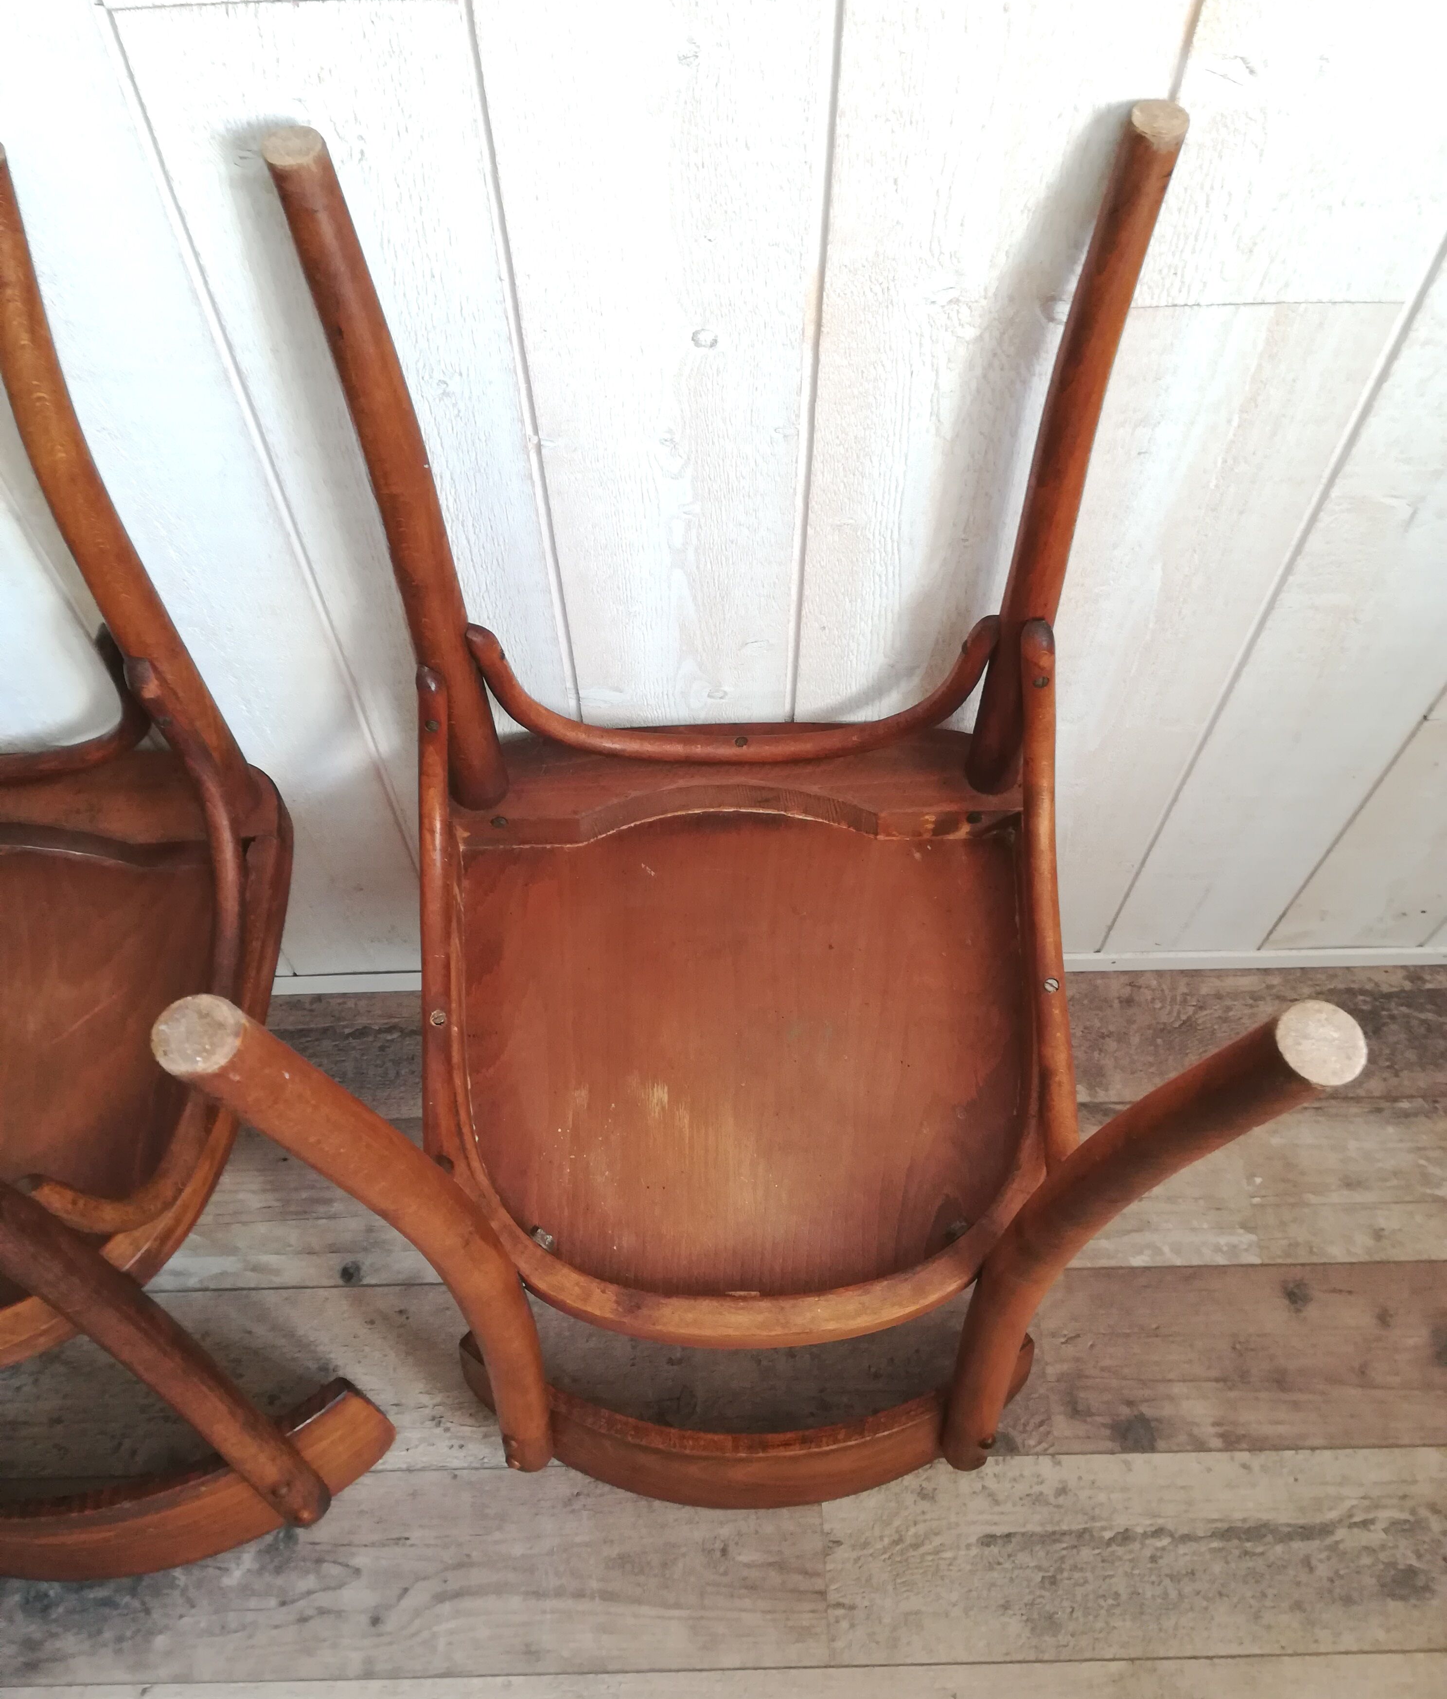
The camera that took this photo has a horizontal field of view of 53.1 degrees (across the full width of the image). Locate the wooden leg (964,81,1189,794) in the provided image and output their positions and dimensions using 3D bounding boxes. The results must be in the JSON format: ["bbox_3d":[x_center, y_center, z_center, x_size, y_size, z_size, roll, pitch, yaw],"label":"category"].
[{"bbox_3d":[0.184,-0.183,0.804,0.036,0.444,0.039,0,54,-2],"label":"wooden leg"}]

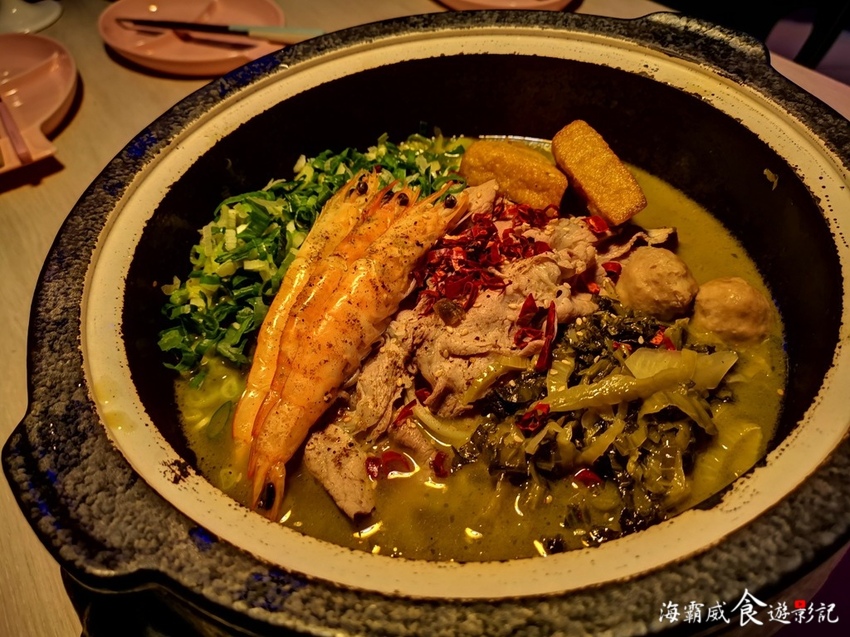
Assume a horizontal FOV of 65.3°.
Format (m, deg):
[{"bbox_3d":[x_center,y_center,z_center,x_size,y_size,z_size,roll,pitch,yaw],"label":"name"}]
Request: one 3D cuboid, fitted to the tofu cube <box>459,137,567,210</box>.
[{"bbox_3d":[0.045,-0.070,0.330,0.053,0.026,0.029,24,56,24],"label":"tofu cube"}]

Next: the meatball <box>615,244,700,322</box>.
[{"bbox_3d":[0.098,-0.014,0.280,0.033,0.033,0.033,-7,49,0],"label":"meatball"}]

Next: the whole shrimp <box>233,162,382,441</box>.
[{"bbox_3d":[-0.050,-0.005,0.272,0.027,0.025,0.140,13,65,16],"label":"whole shrimp"}]

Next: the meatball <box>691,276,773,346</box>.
[{"bbox_3d":[0.126,-0.003,0.272,0.032,0.031,0.032,-7,49,0],"label":"meatball"}]

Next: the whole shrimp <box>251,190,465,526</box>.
[{"bbox_3d":[-0.025,0.009,0.254,0.030,0.025,0.150,19,65,21],"label":"whole shrimp"}]

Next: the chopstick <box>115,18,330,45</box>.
[{"bbox_3d":[-0.196,-0.276,0.633,0.238,0.010,0.018,11,52,15],"label":"chopstick"}]

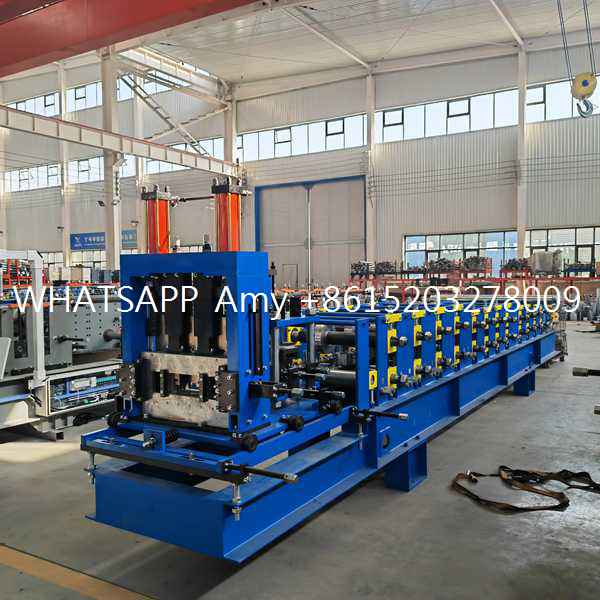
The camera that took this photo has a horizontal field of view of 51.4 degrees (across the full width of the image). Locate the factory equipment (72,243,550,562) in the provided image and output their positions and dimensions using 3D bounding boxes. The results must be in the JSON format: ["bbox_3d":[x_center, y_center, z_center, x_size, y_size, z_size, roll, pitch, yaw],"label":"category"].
[{"bbox_3d":[1.731,0.481,6.949,1.066,1.643,9.563,1,2,30],"label":"factory equipment"}]

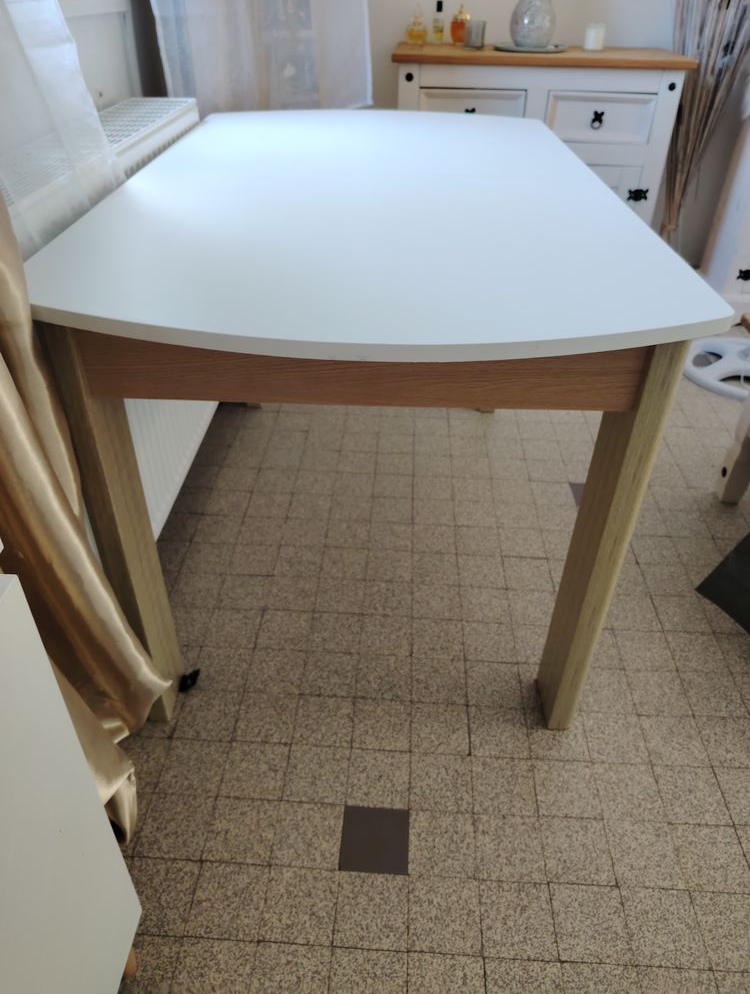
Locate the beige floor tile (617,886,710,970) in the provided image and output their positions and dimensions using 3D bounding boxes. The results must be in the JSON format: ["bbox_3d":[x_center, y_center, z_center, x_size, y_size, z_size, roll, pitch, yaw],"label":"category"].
[{"bbox_3d":[0.395,0.594,0.955,0.100,0.010,0.100,3,37,2],"label":"beige floor tile"}]

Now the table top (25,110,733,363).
[{"bbox_3d":[-0.004,-0.563,1.229,0.800,0.022,1.435,2,37,0],"label":"table top"}]

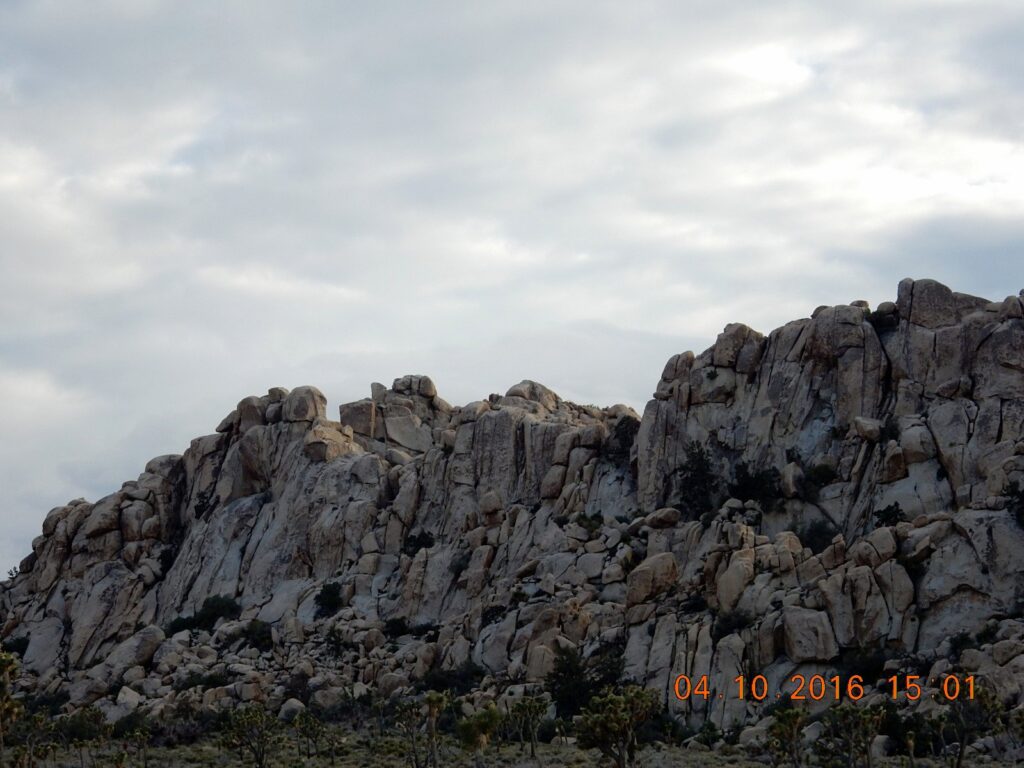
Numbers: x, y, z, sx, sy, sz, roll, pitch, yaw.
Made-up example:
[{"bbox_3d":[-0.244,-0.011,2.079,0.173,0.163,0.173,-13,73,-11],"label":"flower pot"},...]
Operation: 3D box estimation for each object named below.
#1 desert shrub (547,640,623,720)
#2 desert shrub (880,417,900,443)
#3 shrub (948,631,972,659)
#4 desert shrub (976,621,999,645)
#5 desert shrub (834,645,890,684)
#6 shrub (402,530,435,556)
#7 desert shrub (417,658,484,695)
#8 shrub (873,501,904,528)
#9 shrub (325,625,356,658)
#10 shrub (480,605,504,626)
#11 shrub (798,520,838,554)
[{"bbox_3d":[5.250,21.480,180.000,5.680,5.400,5.400,0,-8,0],"label":"desert shrub"},{"bbox_3d":[33.967,4.083,223.000,1.790,2.330,1.530,0,-8,0],"label":"desert shrub"},{"bbox_3d":[37.042,21.656,205.000,1.897,2.287,1.708,0,-8,0],"label":"shrub"},{"bbox_3d":[39.228,20.501,205.000,1.810,1.980,1.540,0,-8,0],"label":"desert shrub"},{"bbox_3d":[26.800,21.520,190.000,4.200,2.850,3.690,0,-8,0],"label":"desert shrub"},{"bbox_3d":[-8.278,14.121,220.000,2.833,2.279,2.267,0,-8,0],"label":"shrub"},{"bbox_3d":[-4.748,23.032,195.000,5.180,2.980,3.370,0,-8,0],"label":"desert shrub"},{"bbox_3d":[33.030,11.450,218.000,2.750,2.410,2.610,0,-8,0],"label":"shrub"},{"bbox_3d":[-13.670,20.520,198.000,2.500,2.650,2.370,0,-8,0],"label":"shrub"},{"bbox_3d":[-1.570,18.710,200.000,1.890,1.580,1.670,0,-8,0],"label":"shrub"},{"bbox_3d":[27.427,13.624,222.000,3.484,3.184,2.962,0,-8,0],"label":"shrub"}]

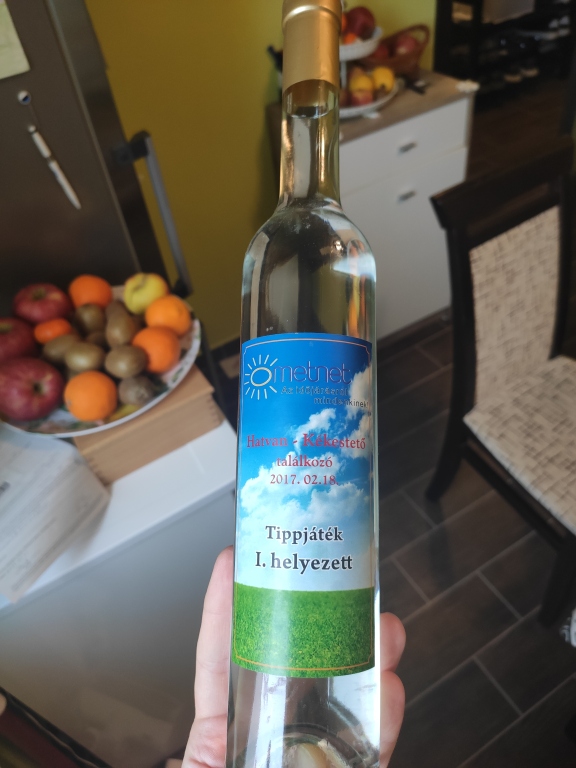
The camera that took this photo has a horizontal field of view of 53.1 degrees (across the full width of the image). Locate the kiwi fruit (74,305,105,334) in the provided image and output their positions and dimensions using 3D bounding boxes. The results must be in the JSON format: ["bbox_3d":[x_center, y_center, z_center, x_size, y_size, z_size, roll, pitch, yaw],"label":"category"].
[{"bbox_3d":[-0.309,-0.101,0.900,0.043,0.043,0.054,-16,42,-7],"label":"kiwi fruit"}]

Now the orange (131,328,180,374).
[{"bbox_3d":[-0.193,-0.050,0.850,0.071,0.070,0.071,-5,44,5],"label":"orange"}]

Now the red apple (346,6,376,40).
[{"bbox_3d":[0.173,-0.846,1.356,0.072,0.072,0.072,-5,44,5],"label":"red apple"}]

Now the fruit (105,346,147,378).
[{"bbox_3d":[-0.225,-0.031,0.800,0.060,0.047,0.049,-5,44,5],"label":"fruit"}]

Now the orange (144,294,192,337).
[{"bbox_3d":[-0.185,-0.102,0.895,0.070,0.068,0.070,-9,41,0],"label":"orange"}]

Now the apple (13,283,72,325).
[{"bbox_3d":[-0.397,-0.122,0.930,0.085,0.075,0.085,-9,41,0],"label":"apple"}]

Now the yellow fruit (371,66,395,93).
[{"bbox_3d":[0.235,-0.758,1.437,0.062,0.065,0.062,-5,44,5],"label":"yellow fruit"}]

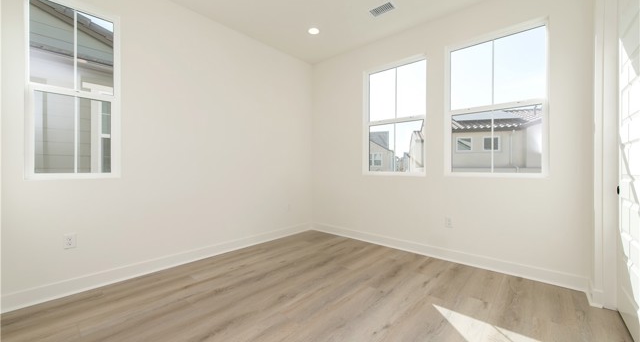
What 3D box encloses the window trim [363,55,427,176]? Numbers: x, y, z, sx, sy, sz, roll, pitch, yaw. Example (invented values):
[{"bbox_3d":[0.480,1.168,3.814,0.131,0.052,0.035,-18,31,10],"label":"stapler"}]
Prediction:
[{"bbox_3d":[0.975,-0.670,3.284,0.865,1.450,0.100,1,1,42],"label":"window trim"}]

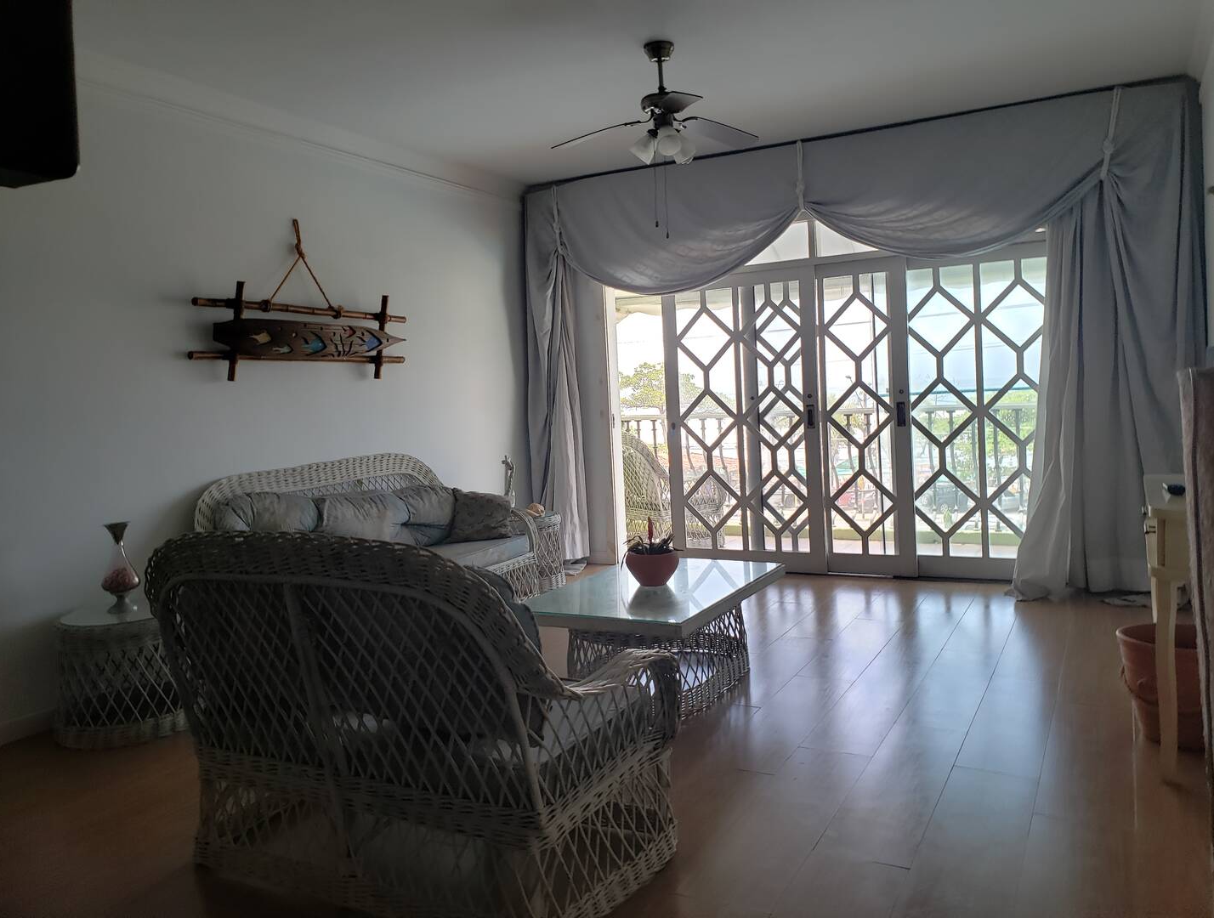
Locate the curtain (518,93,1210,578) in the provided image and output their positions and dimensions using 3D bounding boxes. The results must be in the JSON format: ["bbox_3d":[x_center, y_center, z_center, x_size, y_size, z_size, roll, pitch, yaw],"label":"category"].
[{"bbox_3d":[1.270,-0.617,5.887,4.326,2.803,0.333,-1,5,29],"label":"curtain"}]

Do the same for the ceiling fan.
[{"bbox_3d":[0.226,-1.585,4.134,1.011,0.538,1.011,-1,5,29],"label":"ceiling fan"}]

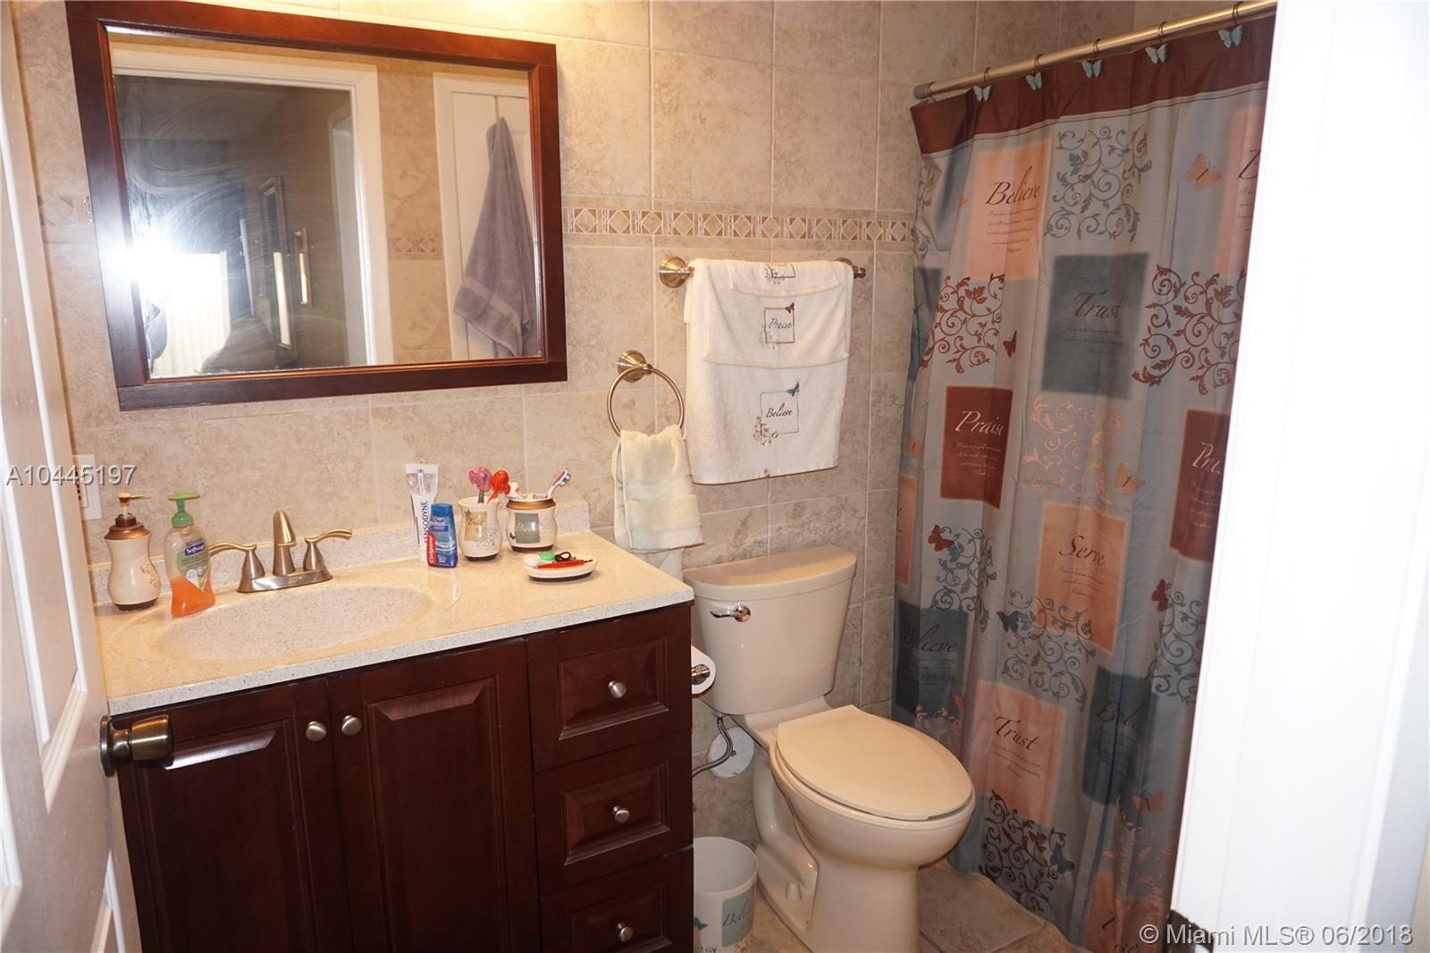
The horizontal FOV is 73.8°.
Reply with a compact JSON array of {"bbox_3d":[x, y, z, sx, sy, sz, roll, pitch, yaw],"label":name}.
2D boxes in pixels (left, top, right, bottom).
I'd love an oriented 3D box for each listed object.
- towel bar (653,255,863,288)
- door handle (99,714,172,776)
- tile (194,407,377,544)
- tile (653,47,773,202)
[{"bbox_3d":[0.131,-0.467,2.169,0.525,0.067,0.082,-7,13,-29],"label":"towel bar"},{"bbox_3d":[-0.611,0.281,1.013,0.062,0.066,0.066,-5,13,-25],"label":"door handle"},{"bbox_3d":[-0.803,0.016,1.804,0.298,0.282,0.010,-6,13,-28],"label":"tile"},{"bbox_3d":[-0.003,-0.762,2.103,0.300,0.302,0.010,-6,13,-28],"label":"tile"}]

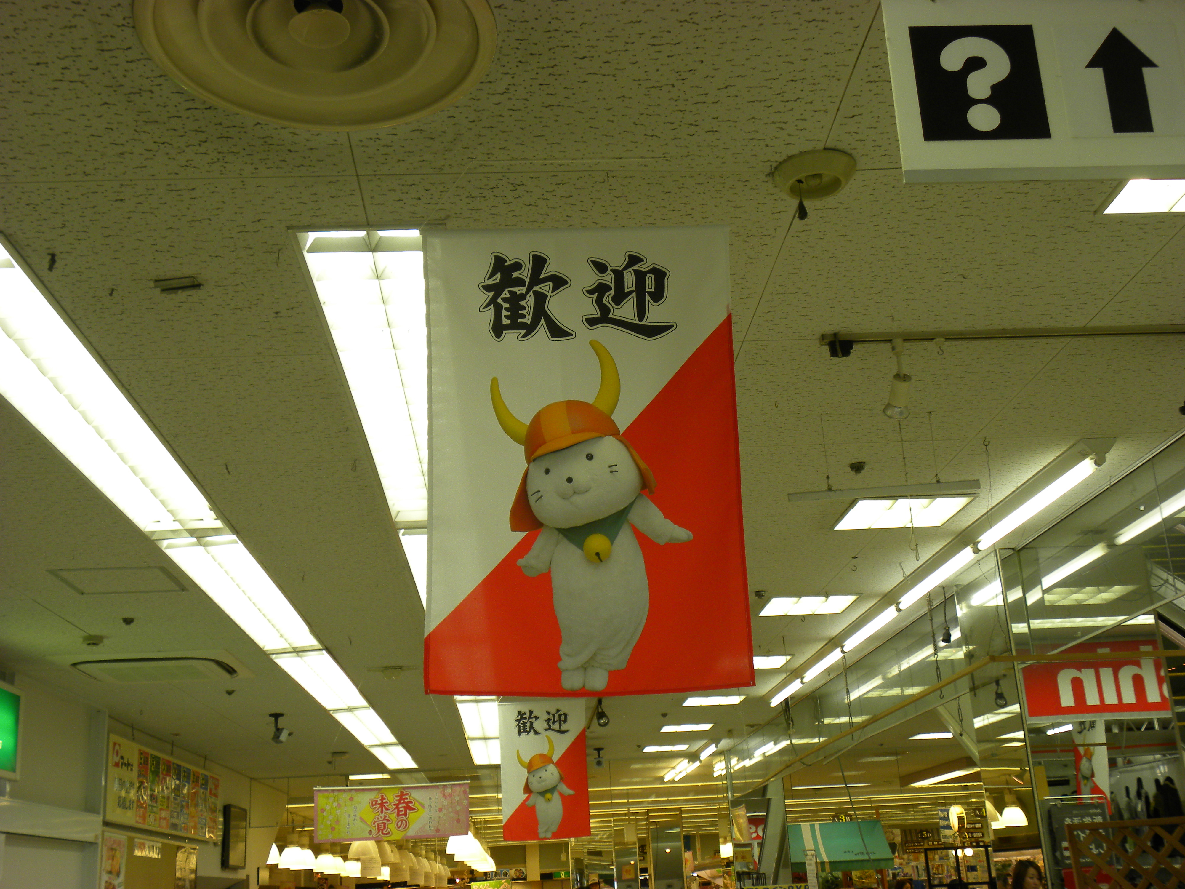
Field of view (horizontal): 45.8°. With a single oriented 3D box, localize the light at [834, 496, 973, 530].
[{"bbox_3d":[1.181,0.261,5.359,0.450,0.060,0.470,-2,-18,-4],"label":"light"}]

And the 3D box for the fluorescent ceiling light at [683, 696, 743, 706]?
[{"bbox_3d":[0.913,1.934,10.560,0.450,0.060,0.460,-2,-18,-4],"label":"fluorescent ceiling light"}]

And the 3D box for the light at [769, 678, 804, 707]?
[{"bbox_3d":[1.358,1.745,9.816,0.050,0.050,1.210,-2,-18,-4],"label":"light"}]

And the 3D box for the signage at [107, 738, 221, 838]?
[{"bbox_3d":[-3.358,2.780,11.131,0.050,0.600,3.650,-2,-18,-4],"label":"signage"}]

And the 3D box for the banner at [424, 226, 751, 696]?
[{"bbox_3d":[-0.015,0.010,2.662,0.600,0.910,0.030,-2,-18,-4],"label":"banner"}]

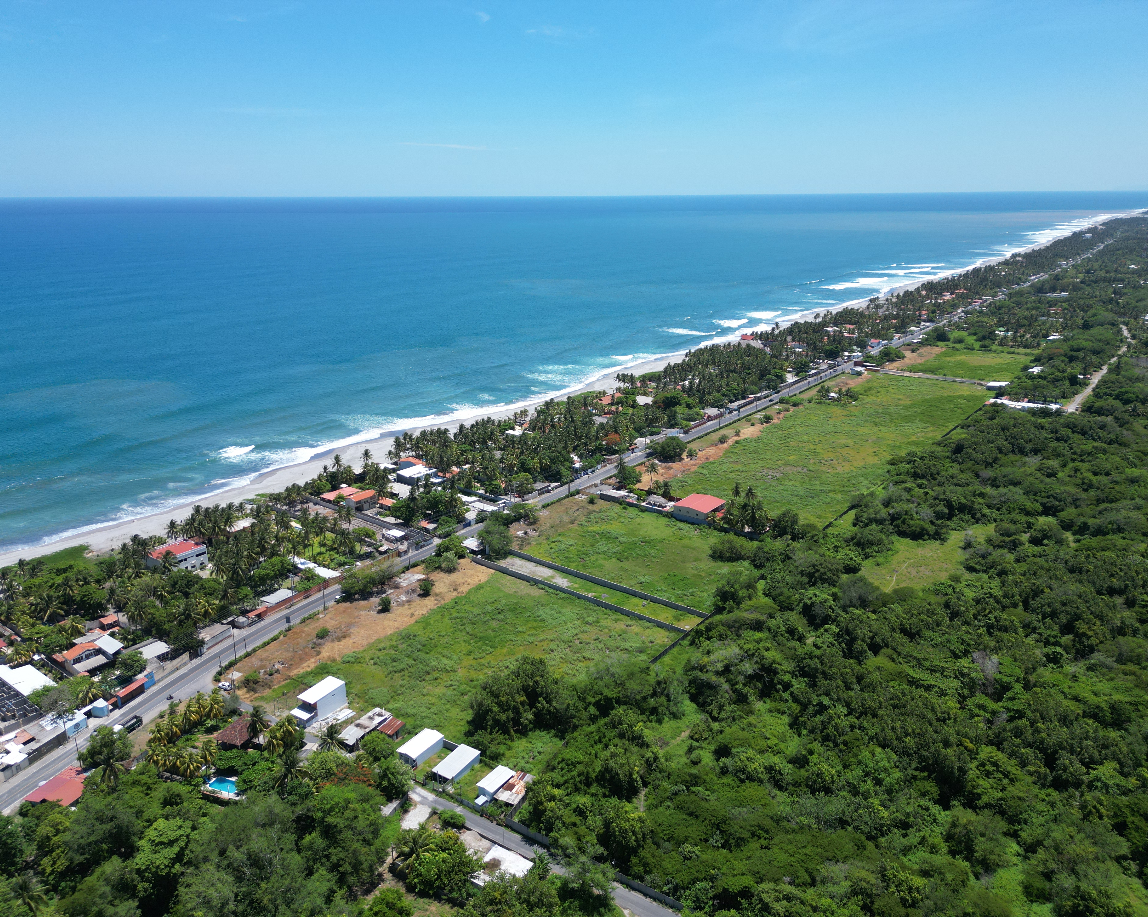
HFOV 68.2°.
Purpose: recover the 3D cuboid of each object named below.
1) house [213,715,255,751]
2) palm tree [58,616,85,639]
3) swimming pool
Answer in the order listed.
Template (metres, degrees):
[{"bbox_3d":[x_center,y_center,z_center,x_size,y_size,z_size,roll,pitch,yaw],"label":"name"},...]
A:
[{"bbox_3d":[-85.640,70.050,219.520,8.080,4.830,12.020,7,19,22],"label":"house"},{"bbox_3d":[-161.572,56.342,273.509,7.400,9.500,7.400,0,17,0],"label":"palm tree"},{"bbox_3d":[-80.034,75.586,195.302,7.100,1.200,4.000,7,19,22],"label":"swimming pool"}]

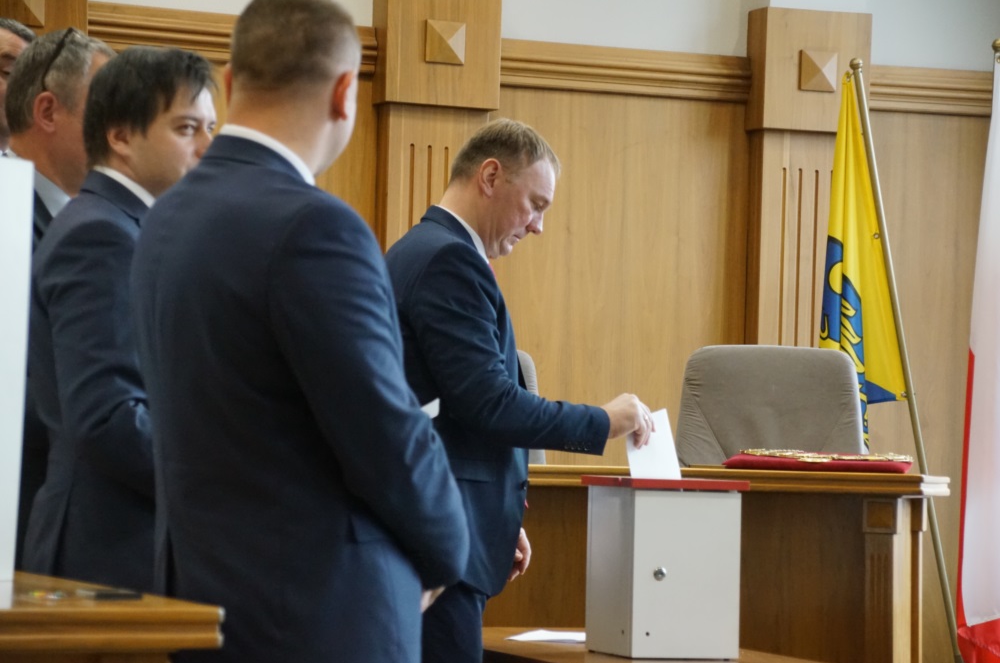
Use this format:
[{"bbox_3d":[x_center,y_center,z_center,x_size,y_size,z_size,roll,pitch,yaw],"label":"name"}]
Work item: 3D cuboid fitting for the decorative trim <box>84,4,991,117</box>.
[{"bbox_3d":[0.201,-0.790,9.064,2.897,0.137,0.080,2,-2,-23],"label":"decorative trim"}]

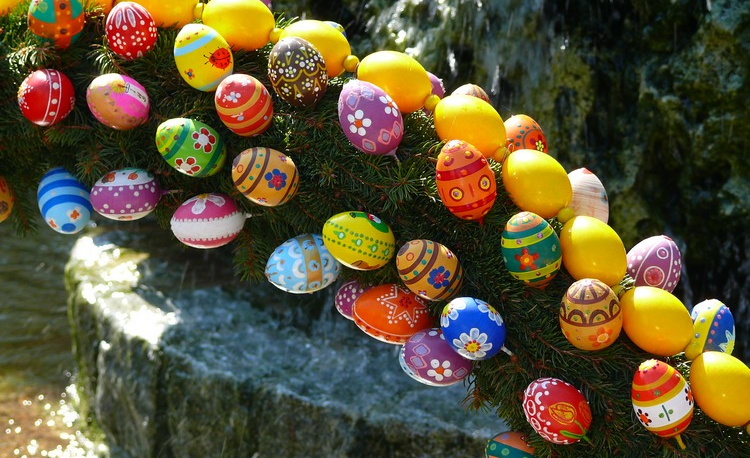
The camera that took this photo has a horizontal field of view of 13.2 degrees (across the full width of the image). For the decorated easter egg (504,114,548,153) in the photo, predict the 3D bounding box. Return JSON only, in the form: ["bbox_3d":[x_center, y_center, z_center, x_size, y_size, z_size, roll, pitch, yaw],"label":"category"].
[{"bbox_3d":[0.121,-0.066,2.610,0.039,0.051,0.039,-18,14,0],"label":"decorated easter egg"}]

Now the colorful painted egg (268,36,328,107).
[{"bbox_3d":[-0.059,-0.121,2.510,0.045,0.059,0.045,-18,47,0],"label":"colorful painted egg"}]

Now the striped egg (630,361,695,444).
[{"bbox_3d":[0.210,0.124,2.380,0.044,0.060,0.044,-18,24,0],"label":"striped egg"}]

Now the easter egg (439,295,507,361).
[{"bbox_3d":[0.072,0.073,2.390,0.046,0.046,0.059,6,-14,27],"label":"easter egg"}]

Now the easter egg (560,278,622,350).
[{"bbox_3d":[0.152,0.060,2.280,0.043,0.054,0.043,-2,30,0],"label":"easter egg"}]

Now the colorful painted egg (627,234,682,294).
[{"bbox_3d":[0.213,0.028,2.460,0.041,0.052,0.041,22,15,0],"label":"colorful painted egg"}]

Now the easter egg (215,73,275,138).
[{"bbox_3d":[-0.101,-0.096,2.520,0.044,0.056,0.044,-25,38,0],"label":"easter egg"}]

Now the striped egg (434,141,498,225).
[{"bbox_3d":[0.068,-0.037,2.420,0.043,0.060,0.043,-14,14,0],"label":"striped egg"}]

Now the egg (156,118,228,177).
[{"bbox_3d":[-0.144,-0.064,2.550,0.058,0.044,0.044,25,0,-15],"label":"egg"}]

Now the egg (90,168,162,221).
[{"bbox_3d":[-0.194,-0.027,2.530,0.056,0.040,0.040,-5,0,-14],"label":"egg"}]

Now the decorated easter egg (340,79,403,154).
[{"bbox_3d":[-0.003,-0.084,2.450,0.045,0.060,0.045,-30,11,0],"label":"decorated easter egg"}]

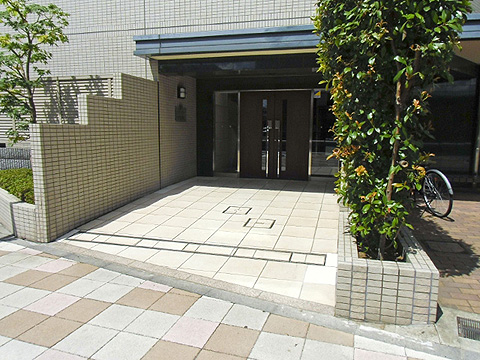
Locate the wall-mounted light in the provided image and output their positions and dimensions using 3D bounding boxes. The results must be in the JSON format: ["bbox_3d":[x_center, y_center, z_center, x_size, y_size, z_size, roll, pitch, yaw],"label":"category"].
[{"bbox_3d":[-1.225,-1.848,7.006,0.090,0.245,0.250,2,10,16],"label":"wall-mounted light"}]

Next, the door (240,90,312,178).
[{"bbox_3d":[0.760,-0.974,7.394,1.580,1.960,0.100,2,10,16],"label":"door"}]

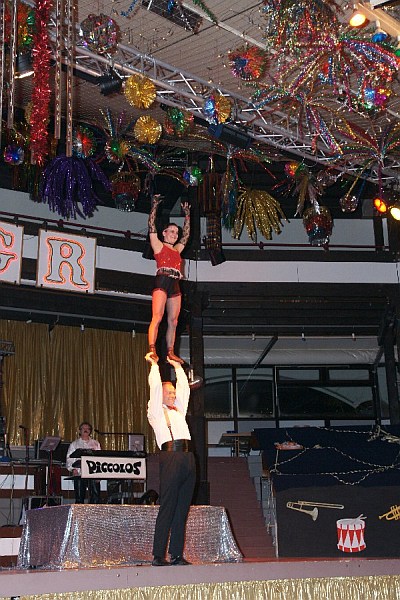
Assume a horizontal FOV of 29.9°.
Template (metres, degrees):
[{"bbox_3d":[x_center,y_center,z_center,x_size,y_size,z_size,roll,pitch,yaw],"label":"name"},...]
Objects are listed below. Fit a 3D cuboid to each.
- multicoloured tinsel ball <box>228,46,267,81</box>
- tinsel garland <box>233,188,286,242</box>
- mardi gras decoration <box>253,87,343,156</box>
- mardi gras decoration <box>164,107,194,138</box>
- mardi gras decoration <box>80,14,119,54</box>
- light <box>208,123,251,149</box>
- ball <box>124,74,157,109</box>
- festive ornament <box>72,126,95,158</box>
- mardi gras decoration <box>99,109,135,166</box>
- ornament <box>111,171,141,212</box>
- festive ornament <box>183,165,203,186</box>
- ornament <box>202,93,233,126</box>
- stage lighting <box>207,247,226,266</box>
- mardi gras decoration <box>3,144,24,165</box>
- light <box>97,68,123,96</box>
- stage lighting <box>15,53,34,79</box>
[{"bbox_3d":[0.418,-2.081,6.600,0.320,0.300,0.310,-1,-17,0],"label":"multicoloured tinsel ball"},{"bbox_3d":[0.651,-0.924,8.200,0.580,0.560,0.540,-1,-15,0],"label":"tinsel garland"},{"bbox_3d":[1.040,-1.904,8.000,0.860,0.550,0.800,-1,-15,0],"label":"mardi gras decoration"},{"bbox_3d":[-0.224,-1.846,7.800,0.320,0.320,0.320,-1,-17,0],"label":"mardi gras decoration"},{"bbox_3d":[-0.844,-2.230,6.300,0.320,0.330,0.310,-1,-15,0],"label":"mardi gras decoration"},{"bbox_3d":[0.334,-1.799,8.200,0.450,0.250,0.230,7,-17,-29],"label":"light"},{"bbox_3d":[-0.563,-1.974,7.100,0.310,0.310,0.310,-1,-17,0],"label":"ball"},{"bbox_3d":[-1.119,-1.512,7.200,0.280,0.300,0.270,-1,-15,0],"label":"festive ornament"},{"bbox_3d":[-0.913,-1.777,8.200,0.370,0.580,0.370,-1,-17,0],"label":"mardi gras decoration"},{"bbox_3d":[-0.914,-1.331,9.200,0.330,0.480,0.330,-1,-17,0],"label":"ornament"},{"bbox_3d":[-0.089,-1.478,8.900,0.240,0.250,0.240,-1,-15,0],"label":"festive ornament"},{"bbox_3d":[0.177,-1.941,7.600,0.300,0.310,0.290,-1,-15,0],"label":"ornament"},{"bbox_3d":[0.233,-0.591,10.300,0.200,0.240,0.200,-22,-21,8],"label":"stage lighting"},{"bbox_3d":[-2.431,-1.901,9.800,0.260,0.260,0.260,-1,-17,0],"label":"mardi gras decoration"},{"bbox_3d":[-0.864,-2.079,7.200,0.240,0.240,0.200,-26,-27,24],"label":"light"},{"bbox_3d":[-1.615,-2.158,6.900,0.180,0.220,0.190,-8,18,25],"label":"stage lighting"}]

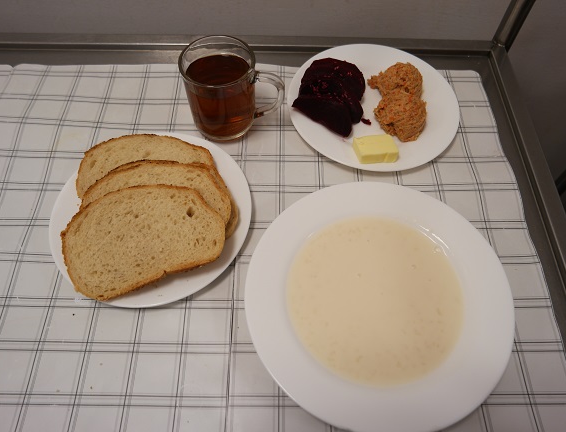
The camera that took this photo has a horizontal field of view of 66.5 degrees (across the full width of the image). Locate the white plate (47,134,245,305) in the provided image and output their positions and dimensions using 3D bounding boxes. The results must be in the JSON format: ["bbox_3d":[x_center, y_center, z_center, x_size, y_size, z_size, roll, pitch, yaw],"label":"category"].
[{"bbox_3d":[-0.125,-0.002,0.421,0.191,0.019,0.191,0,61,-1],"label":"white plate"}]

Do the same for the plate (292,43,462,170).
[{"bbox_3d":[0.101,-0.123,0.490,0.189,0.019,0.189,0,61,-1],"label":"plate"}]

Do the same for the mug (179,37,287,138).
[{"bbox_3d":[-0.051,-0.130,0.455,0.104,0.084,0.074,7,62,3],"label":"mug"}]

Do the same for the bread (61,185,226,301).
[{"bbox_3d":[-0.124,0.016,0.389,0.139,0.014,0.093,-19,76,-7],"label":"bread"}]

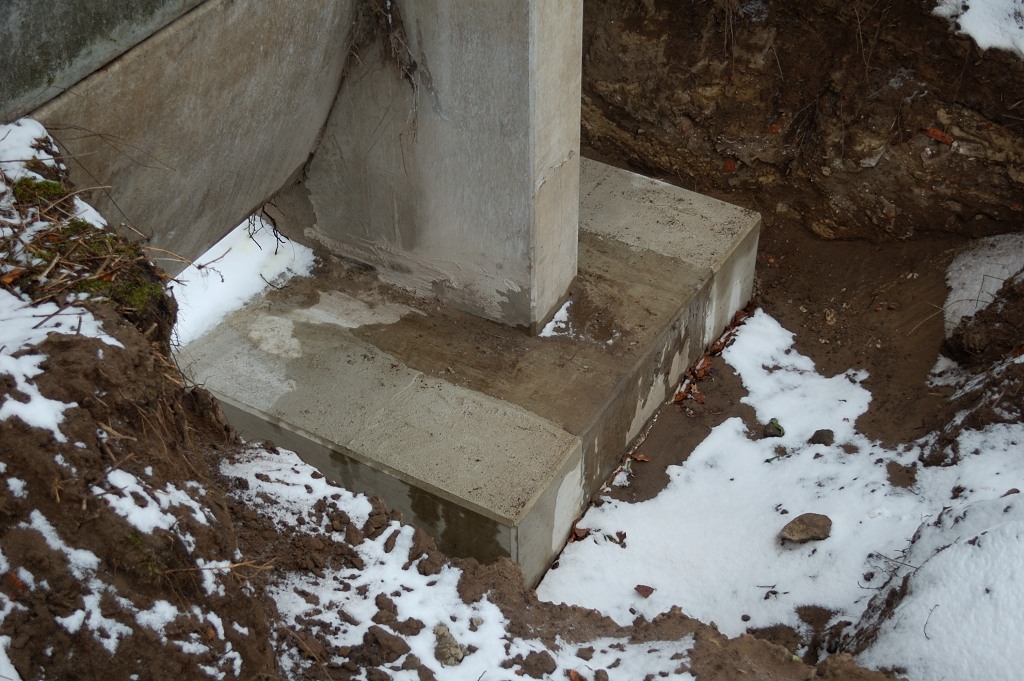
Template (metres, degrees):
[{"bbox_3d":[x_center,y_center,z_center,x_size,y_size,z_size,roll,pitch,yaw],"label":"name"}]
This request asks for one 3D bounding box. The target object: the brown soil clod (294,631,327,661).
[{"bbox_3d":[-0.550,0.829,3.938,0.095,0.060,0.080,16,43,19],"label":"brown soil clod"}]

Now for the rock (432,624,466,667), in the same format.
[{"bbox_3d":[-0.147,0.715,3.399,0.074,0.068,0.115,-10,41,-11],"label":"rock"}]

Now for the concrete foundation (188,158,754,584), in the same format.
[{"bbox_3d":[-0.242,-0.065,4.454,1.484,0.376,1.505,21,45,23],"label":"concrete foundation"}]

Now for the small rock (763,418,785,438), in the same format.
[{"bbox_3d":[0.772,0.260,4.277,0.064,0.048,0.058,-1,40,0],"label":"small rock"}]

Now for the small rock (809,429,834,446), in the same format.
[{"bbox_3d":[0.907,0.284,4.247,0.078,0.046,0.062,-1,40,0],"label":"small rock"}]

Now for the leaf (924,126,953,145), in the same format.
[{"bbox_3d":[1.460,-0.702,4.963,0.090,0.045,0.035,-1,40,0],"label":"leaf"}]

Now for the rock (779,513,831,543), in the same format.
[{"bbox_3d":[0.808,0.514,3.983,0.150,0.068,0.100,-1,40,0],"label":"rock"}]

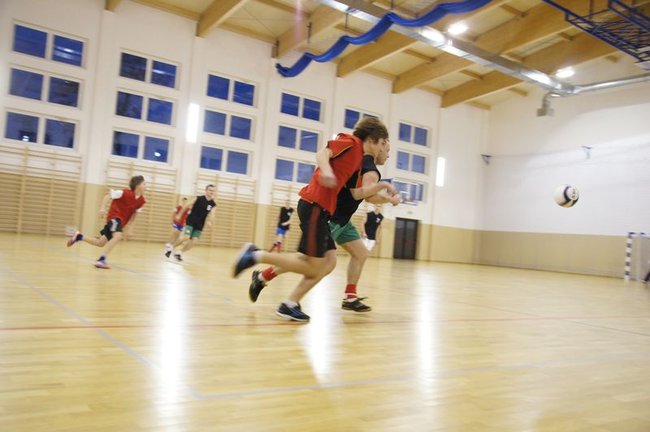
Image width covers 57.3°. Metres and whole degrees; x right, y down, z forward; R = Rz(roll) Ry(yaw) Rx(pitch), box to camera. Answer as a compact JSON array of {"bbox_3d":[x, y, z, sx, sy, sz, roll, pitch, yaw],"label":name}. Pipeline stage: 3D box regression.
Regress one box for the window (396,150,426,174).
[{"bbox_3d":[4.593,-2.868,31.672,2.250,0.970,0.140,6,-3,-36],"label":"window"}]

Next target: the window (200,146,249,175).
[{"bbox_3d":[-4.305,-2.400,25.698,2.296,0.965,0.150,6,-3,-36],"label":"window"}]

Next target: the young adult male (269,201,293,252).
[{"bbox_3d":[-1.376,0.398,18.200,0.600,1.700,0.580,3,-3,45],"label":"young adult male"}]

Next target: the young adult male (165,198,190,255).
[{"bbox_3d":[-4.510,0.235,18.200,0.620,1.570,0.650,6,-2,-32],"label":"young adult male"}]

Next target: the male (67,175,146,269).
[{"bbox_3d":[-3.031,0.057,8.258,0.950,1.310,0.570,4,-2,18],"label":"male"}]

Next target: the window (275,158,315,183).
[{"bbox_3d":[-1.360,-2.067,27.875,2.296,0.965,0.150,6,-3,-36],"label":"window"}]

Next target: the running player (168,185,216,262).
[{"bbox_3d":[-2.590,0.146,11.635,0.750,1.480,0.580,3,-3,37],"label":"running player"}]

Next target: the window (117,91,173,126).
[{"bbox_3d":[-7.123,-4.259,23.582,2.296,0.965,0.150,6,-3,-36],"label":"window"}]

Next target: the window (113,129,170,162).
[{"bbox_3d":[-7.128,-2.681,23.140,2.250,0.970,0.140,6,-3,-36],"label":"window"}]

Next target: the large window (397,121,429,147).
[{"bbox_3d":[4.721,-4.366,31.728,2.250,0.970,0.140,6,-3,-36],"label":"large window"}]

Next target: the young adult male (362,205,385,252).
[{"bbox_3d":[1.101,0.496,14.400,0.580,1.740,0.500,6,-2,-25],"label":"young adult male"}]

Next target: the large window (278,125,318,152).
[{"bbox_3d":[-1.233,-3.593,27.938,2.296,0.965,0.150,6,-3,-36],"label":"large window"}]

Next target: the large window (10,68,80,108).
[{"bbox_3d":[-10.067,-4.593,21.405,2.296,0.965,0.150,6,-3,-36],"label":"large window"}]

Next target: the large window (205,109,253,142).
[{"bbox_3d":[-4.101,-3.851,25.314,2.250,0.970,0.140,6,-3,-36],"label":"large window"}]

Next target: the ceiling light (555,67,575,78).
[{"bbox_3d":[11.241,-6.721,27.878,0.450,0.200,0.900,6,-3,-36],"label":"ceiling light"}]

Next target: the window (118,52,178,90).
[{"bbox_3d":[-6.996,-5.786,23.644,2.296,0.965,0.150,6,-3,-36],"label":"window"}]

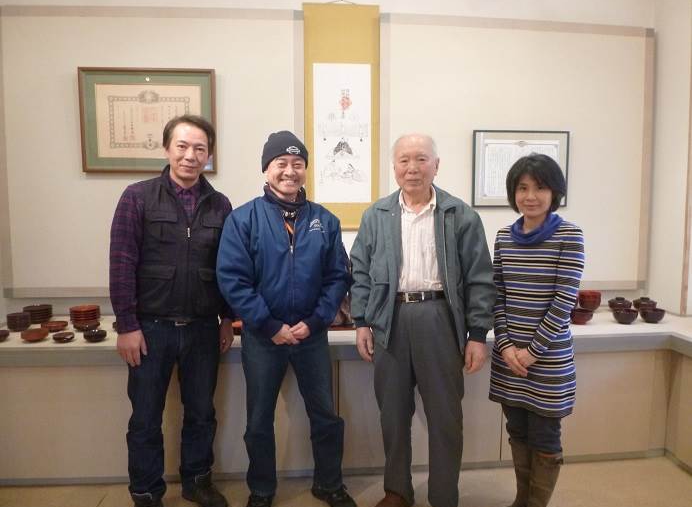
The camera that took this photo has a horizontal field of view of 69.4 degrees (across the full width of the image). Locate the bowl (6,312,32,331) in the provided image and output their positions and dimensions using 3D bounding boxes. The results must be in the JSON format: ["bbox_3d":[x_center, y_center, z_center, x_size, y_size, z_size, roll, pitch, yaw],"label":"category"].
[{"bbox_3d":[-1.718,0.362,2.632,0.109,0.079,0.109,0,5,-5],"label":"bowl"}]

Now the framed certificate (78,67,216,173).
[{"bbox_3d":[-1.137,-0.763,2.880,0.764,0.595,0.030,0,8,-5],"label":"framed certificate"}]

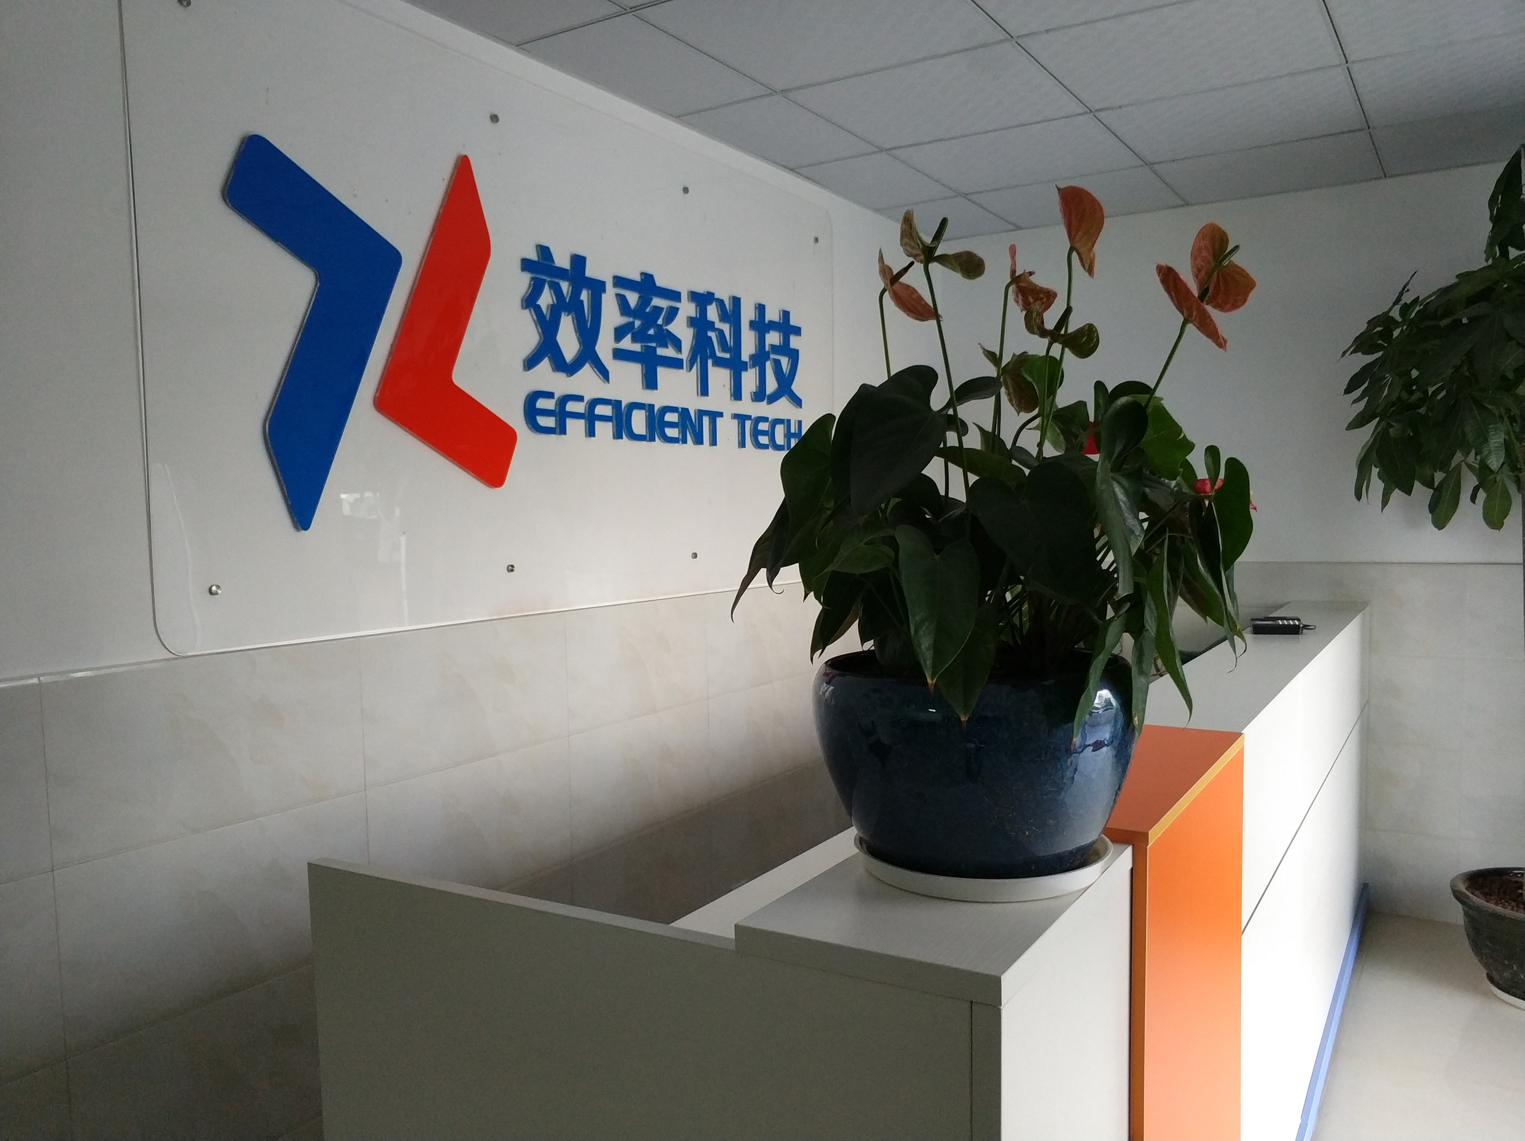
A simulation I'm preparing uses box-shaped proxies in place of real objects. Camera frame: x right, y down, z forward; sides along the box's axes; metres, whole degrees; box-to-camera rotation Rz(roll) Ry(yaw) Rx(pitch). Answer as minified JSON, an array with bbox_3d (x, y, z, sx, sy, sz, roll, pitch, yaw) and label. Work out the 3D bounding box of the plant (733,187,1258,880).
[{"bbox_3d":[0.232,-0.047,1.248,0.530,0.700,0.500,-1,3,0],"label":"plant"}]

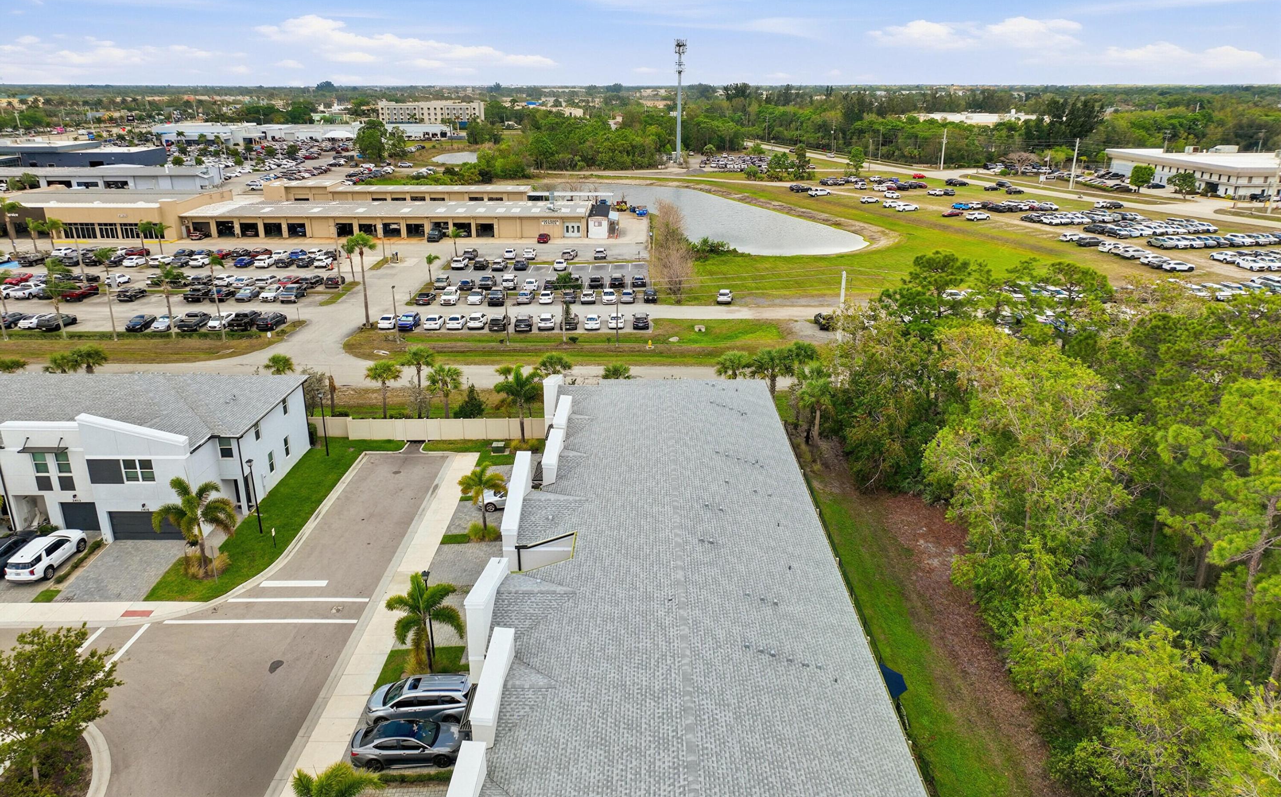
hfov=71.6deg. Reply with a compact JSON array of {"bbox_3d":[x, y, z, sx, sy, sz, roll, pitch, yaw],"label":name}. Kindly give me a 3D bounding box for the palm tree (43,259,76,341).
[{"bbox_3d":[-63.542,-10.903,98.300,2.719,9.046,2.528,-12,23,-31],"label":"palm tree"}]

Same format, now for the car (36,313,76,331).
[{"bbox_3d":[-69.122,-9.274,105.296,1.900,1.700,4.850,0,20,1],"label":"car"}]

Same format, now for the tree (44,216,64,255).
[{"bbox_3d":[-97.600,-27.073,147.946,2.950,6.300,2.950,0,19,0],"label":"tree"}]

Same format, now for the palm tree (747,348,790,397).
[{"bbox_3d":[10.400,-0.586,71.927,3.500,7.100,3.500,0,19,0],"label":"palm tree"}]

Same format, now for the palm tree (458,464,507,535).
[{"bbox_3d":[-9.930,6.275,56.216,3.100,4.650,3.100,0,19,0],"label":"palm tree"}]

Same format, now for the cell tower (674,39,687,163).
[{"bbox_3d":[13.800,-103.373,310.291,4.400,41.800,4.400,0,19,0],"label":"cell tower"}]

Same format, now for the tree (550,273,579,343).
[{"bbox_3d":[-7.834,-9.960,97.325,2.936,7.917,2.731,-2,20,-4],"label":"tree"}]

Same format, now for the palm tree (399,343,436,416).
[{"bbox_3d":[-18.124,-1.005,72.878,3.000,7.047,3.000,0,20,0],"label":"palm tree"}]

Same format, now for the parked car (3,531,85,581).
[{"bbox_3d":[-35.050,9.042,52.515,1.980,1.750,4.980,1,19,2],"label":"parked car"}]

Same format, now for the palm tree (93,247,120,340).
[{"bbox_3d":[-57.960,-11.417,97.679,2.385,10.428,2.385,-11,22,-29],"label":"palm tree"}]

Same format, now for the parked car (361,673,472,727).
[{"bbox_3d":[-9.800,13.560,39.966,5.180,1.760,1.990,0,19,0],"label":"parked car"}]

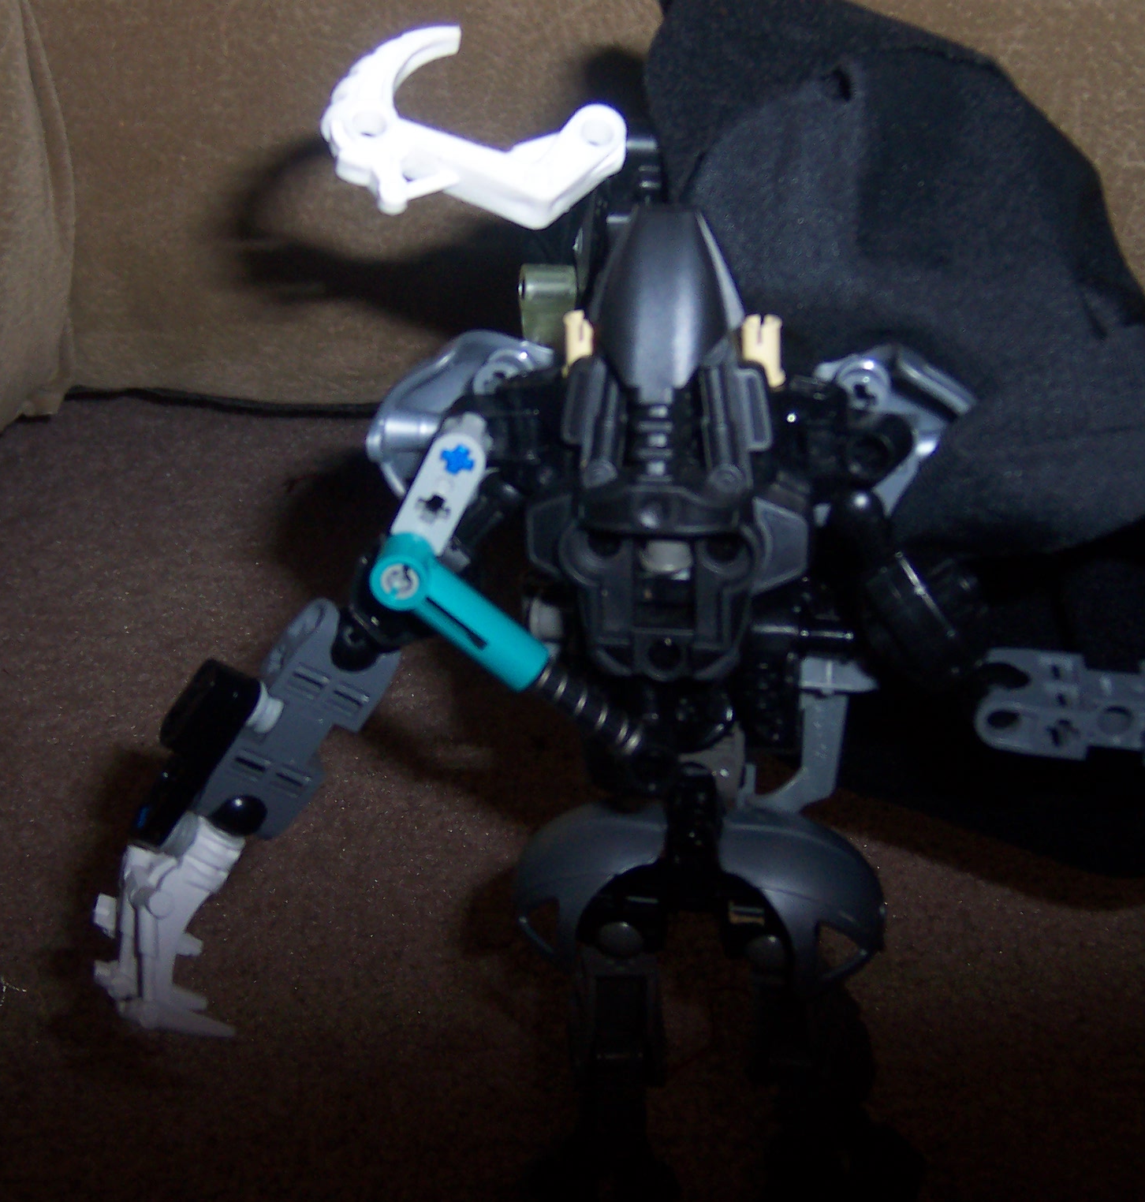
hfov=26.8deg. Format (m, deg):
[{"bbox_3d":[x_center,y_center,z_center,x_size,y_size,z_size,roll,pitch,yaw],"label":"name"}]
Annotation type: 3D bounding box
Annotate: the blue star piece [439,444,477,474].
[{"bbox_3d":[-0.016,-0.020,0.334,0.005,0.005,0.004,18,26,0],"label":"blue star piece"}]

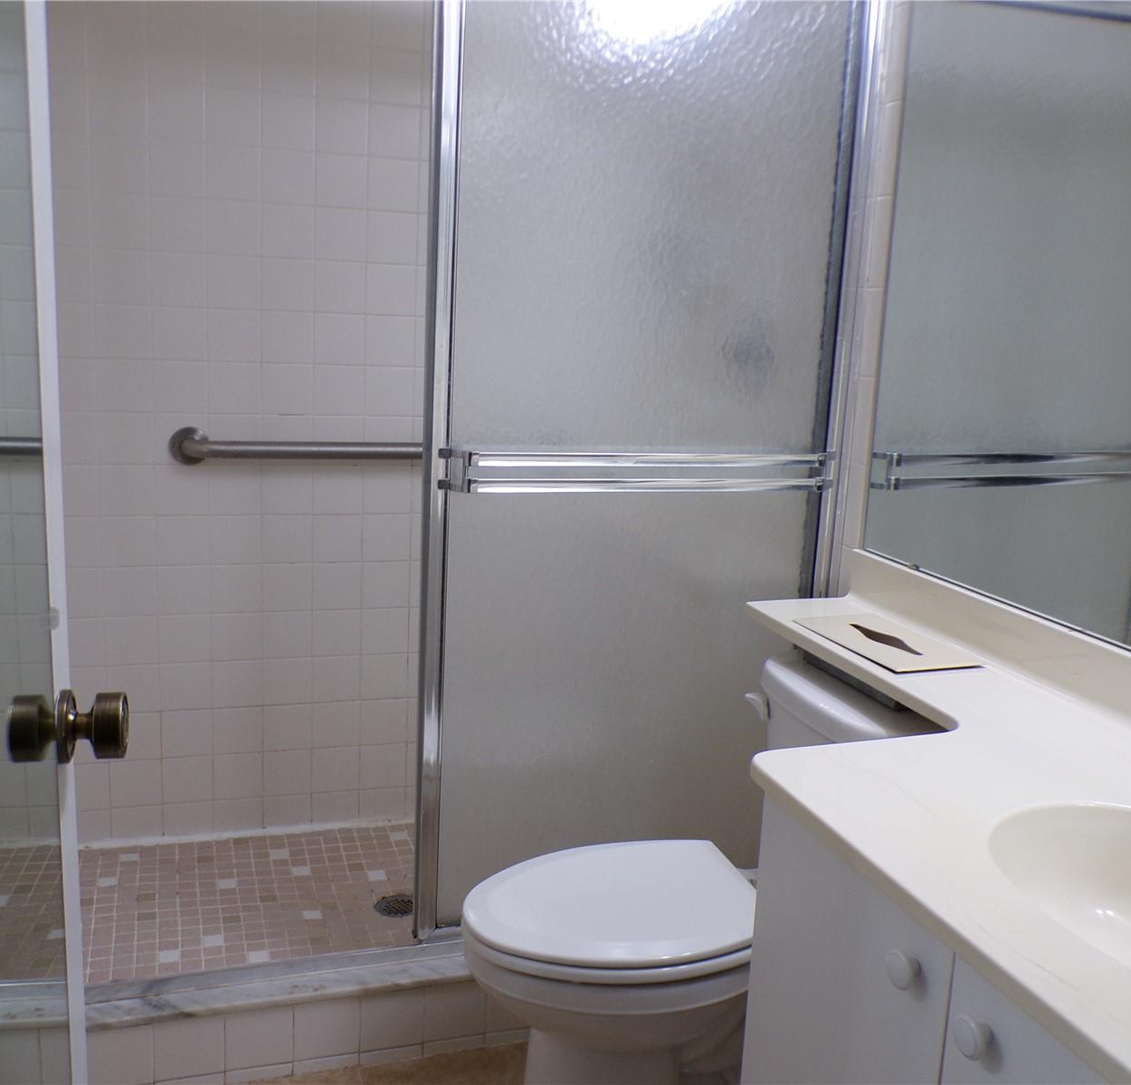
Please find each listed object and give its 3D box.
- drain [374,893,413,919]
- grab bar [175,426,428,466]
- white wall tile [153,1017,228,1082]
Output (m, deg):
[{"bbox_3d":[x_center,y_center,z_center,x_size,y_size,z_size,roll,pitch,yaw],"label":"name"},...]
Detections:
[{"bbox_3d":[-0.348,0.761,2.447,0.102,0.010,0.102,-1,12,-18],"label":"drain"},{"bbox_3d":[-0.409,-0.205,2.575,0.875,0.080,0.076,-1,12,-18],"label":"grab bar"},{"bbox_3d":[-0.614,0.824,1.915,0.108,0.106,0.010,-1,12,-18],"label":"white wall tile"}]

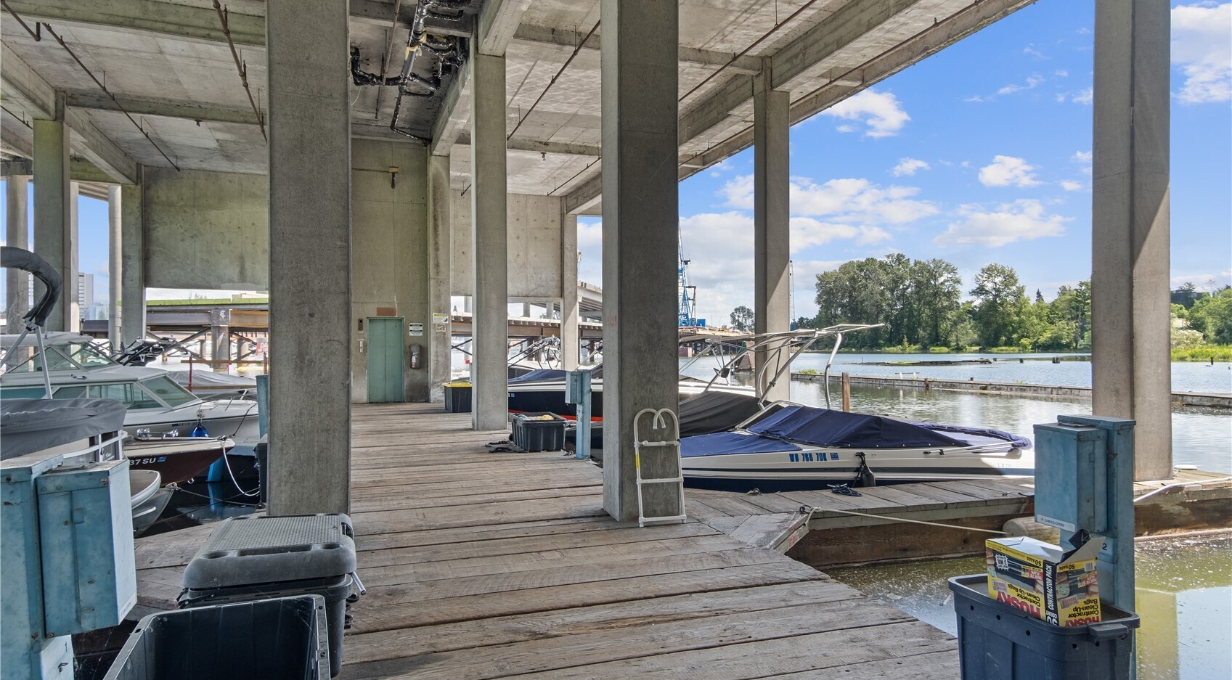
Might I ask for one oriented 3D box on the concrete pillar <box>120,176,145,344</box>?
[{"bbox_3d":[-14.485,-1.367,23.640,0.497,6.521,0.419,0,-1,-19],"label":"concrete pillar"}]

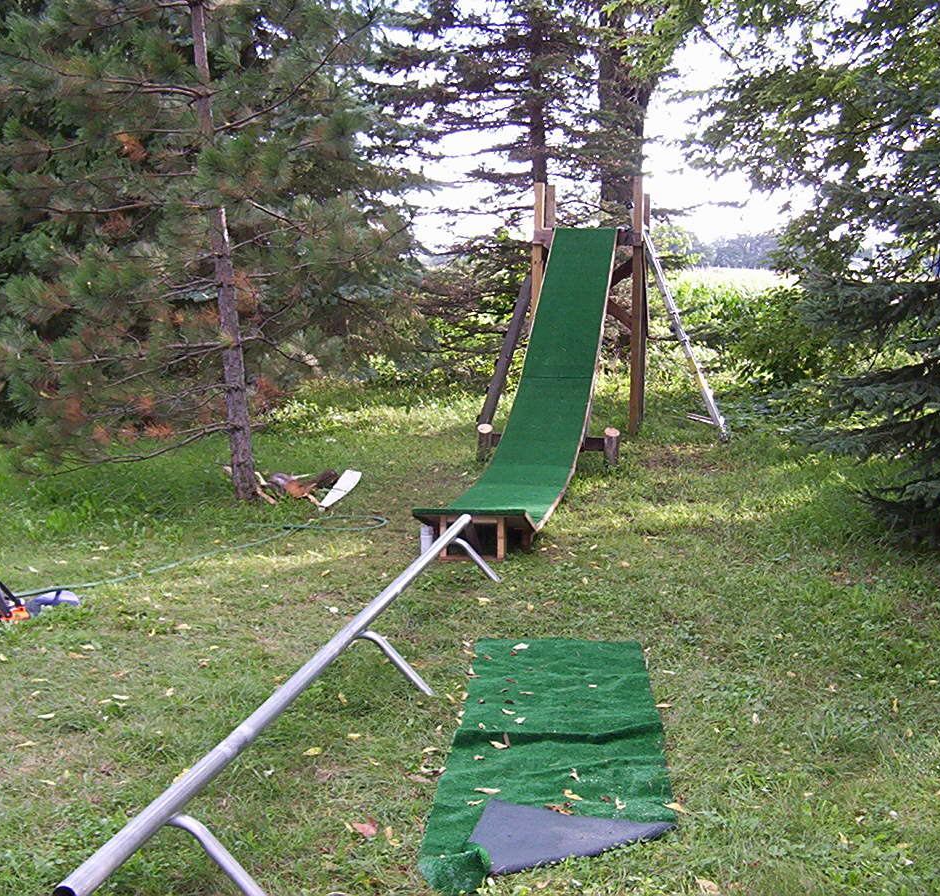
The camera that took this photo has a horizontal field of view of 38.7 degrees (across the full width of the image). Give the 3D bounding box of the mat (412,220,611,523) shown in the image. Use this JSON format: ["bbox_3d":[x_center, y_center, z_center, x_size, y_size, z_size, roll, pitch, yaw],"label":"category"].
[{"bbox_3d":[0.568,-0.816,10.188,0.625,1.887,6.440,1,8,10],"label":"mat"}]

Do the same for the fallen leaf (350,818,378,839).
[{"bbox_3d":[-0.270,0.969,3.419,0.070,0.020,0.070,1,8,10],"label":"fallen leaf"}]

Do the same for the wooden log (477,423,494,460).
[{"bbox_3d":[0.118,-0.029,10.560,0.115,0.255,0.115,1,8,10],"label":"wooden log"}]

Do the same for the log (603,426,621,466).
[{"bbox_3d":[1.103,0.000,10.380,0.115,0.265,0.115,1,8,10],"label":"log"}]

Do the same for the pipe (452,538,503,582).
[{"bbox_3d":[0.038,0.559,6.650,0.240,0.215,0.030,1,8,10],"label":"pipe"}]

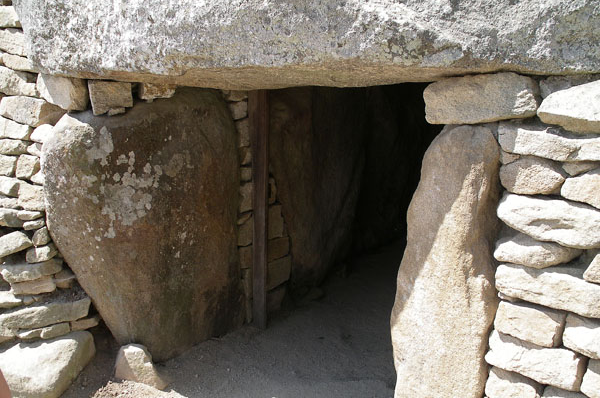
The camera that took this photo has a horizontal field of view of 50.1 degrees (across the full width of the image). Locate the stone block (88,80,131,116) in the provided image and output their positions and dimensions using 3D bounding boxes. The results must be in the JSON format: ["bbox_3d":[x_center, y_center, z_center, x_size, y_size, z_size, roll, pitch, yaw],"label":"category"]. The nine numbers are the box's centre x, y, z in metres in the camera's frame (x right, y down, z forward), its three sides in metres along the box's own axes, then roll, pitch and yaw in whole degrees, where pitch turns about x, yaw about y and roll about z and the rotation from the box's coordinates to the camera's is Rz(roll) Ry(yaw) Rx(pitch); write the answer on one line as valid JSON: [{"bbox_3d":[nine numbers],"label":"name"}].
[{"bbox_3d":[-0.905,-0.482,3.042,0.203,0.157,0.220,-4,10,-20],"label":"stone block"}]

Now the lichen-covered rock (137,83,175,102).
[{"bbox_3d":[-0.712,-0.528,3.176,0.179,0.097,0.170,-4,11,-25],"label":"lichen-covered rock"}]

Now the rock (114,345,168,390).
[{"bbox_3d":[-0.795,0.846,3.229,0.257,0.180,0.200,-2,10,-10],"label":"rock"}]

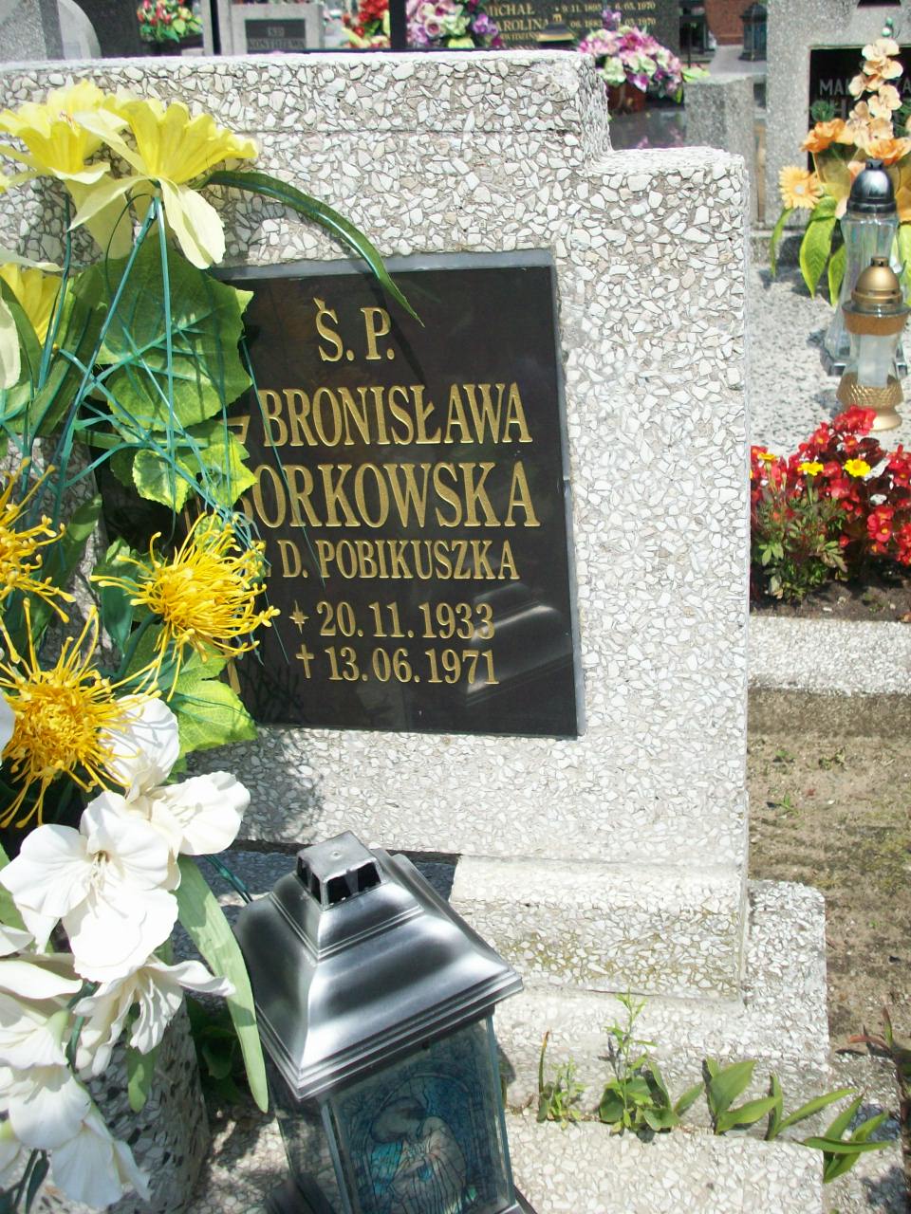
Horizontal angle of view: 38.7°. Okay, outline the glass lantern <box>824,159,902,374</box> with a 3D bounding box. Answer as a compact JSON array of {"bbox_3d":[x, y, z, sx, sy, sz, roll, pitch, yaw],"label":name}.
[{"bbox_3d":[0.737,-0.606,2.320,0.122,0.360,0.122,2,25,14],"label":"glass lantern"}]

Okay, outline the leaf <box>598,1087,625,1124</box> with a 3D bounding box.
[{"bbox_3d":[0.134,0.428,1.115,0.022,0.028,0.017,2,25,14],"label":"leaf"}]

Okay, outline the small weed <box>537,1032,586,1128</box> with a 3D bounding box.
[{"bbox_3d":[0.090,0.404,1.110,0.037,0.088,0.033,2,25,14],"label":"small weed"}]

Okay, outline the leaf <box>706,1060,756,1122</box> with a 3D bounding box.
[{"bbox_3d":[0.229,0.404,1.085,0.040,0.048,0.025,2,25,14],"label":"leaf"}]

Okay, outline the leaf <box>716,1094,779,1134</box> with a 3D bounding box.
[{"bbox_3d":[0.244,0.425,1.085,0.051,0.026,0.028,2,25,14],"label":"leaf"}]

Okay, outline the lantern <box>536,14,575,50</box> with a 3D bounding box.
[{"bbox_3d":[0.361,-1.948,4.600,0.138,0.310,0.138,2,25,14],"label":"lantern"}]

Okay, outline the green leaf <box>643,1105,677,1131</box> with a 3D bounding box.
[{"bbox_3d":[0.174,0.433,1.100,0.028,0.018,0.022,2,25,14],"label":"green leaf"}]

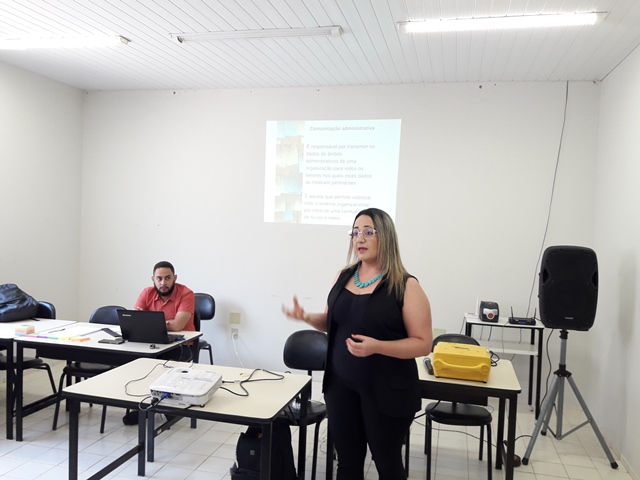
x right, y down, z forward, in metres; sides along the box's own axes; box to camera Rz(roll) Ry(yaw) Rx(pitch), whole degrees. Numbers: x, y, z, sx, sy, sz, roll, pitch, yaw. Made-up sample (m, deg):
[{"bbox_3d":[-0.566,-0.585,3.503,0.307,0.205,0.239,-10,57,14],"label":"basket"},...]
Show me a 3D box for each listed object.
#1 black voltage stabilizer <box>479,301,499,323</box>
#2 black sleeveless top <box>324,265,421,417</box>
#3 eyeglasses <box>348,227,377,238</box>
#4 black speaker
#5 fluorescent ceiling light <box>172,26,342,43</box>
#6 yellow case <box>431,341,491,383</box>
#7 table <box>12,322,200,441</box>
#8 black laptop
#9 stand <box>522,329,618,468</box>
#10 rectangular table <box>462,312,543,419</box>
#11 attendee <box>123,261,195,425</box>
[{"bbox_3d":[1.437,0.602,4.387,0.138,0.158,0.180,3,3,14],"label":"black voltage stabilizer"},{"bbox_3d":[0.230,0.441,2.270,0.420,0.640,0.310,3,3,33],"label":"black sleeveless top"},{"bbox_3d":[0.221,-0.033,2.241,0.140,0.048,0.140,4,3,39],"label":"eyeglasses"},{"bbox_3d":[1.775,0.330,3.704,0.355,0.570,0.310,2,3,15],"label":"black speaker"},{"bbox_3d":[-0.457,-1.417,3.620,1.245,0.055,0.100,2,3,15],"label":"fluorescent ceiling light"},{"bbox_3d":[0.872,0.745,3.189,0.315,0.155,0.290,2,3,15],"label":"yellow case"},{"bbox_3d":[-1.564,1.080,3.877,1.170,0.735,0.650,2,3,15],"label":"table"},{"bbox_3d":[-1.218,0.614,3.806,0.370,0.230,0.310,2,3,15],"label":"black laptop"},{"bbox_3d":[1.760,1.093,3.755,0.650,0.930,0.630,2,3,15],"label":"stand"},{"bbox_3d":[1.583,1.114,4.547,0.630,0.810,0.400,2,3,15],"label":"rectangular table"},{"bbox_3d":[-1.257,0.813,4.278,0.550,1.250,0.720,2,2,3],"label":"attendee"}]

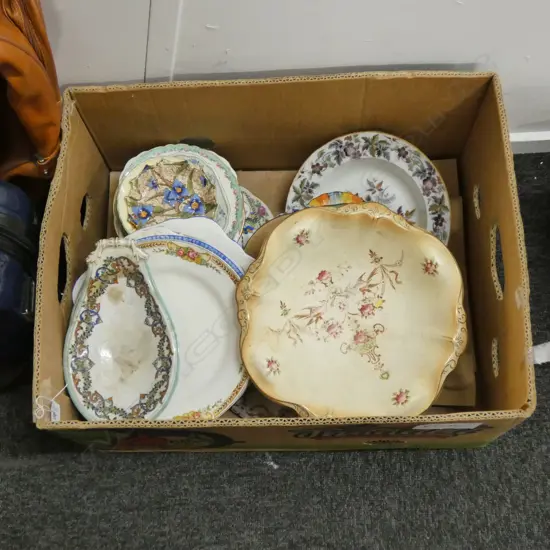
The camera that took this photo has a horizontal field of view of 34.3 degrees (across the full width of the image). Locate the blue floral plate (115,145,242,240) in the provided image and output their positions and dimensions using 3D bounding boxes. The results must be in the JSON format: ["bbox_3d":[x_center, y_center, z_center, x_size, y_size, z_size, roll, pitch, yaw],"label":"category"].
[{"bbox_3d":[-0.130,-0.092,1.210,0.178,0.040,0.178,-1,72,2],"label":"blue floral plate"}]

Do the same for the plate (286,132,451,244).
[{"bbox_3d":[0.120,-0.076,1.156,0.215,0.030,0.215,0,90,0],"label":"plate"}]

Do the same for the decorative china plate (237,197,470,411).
[{"bbox_3d":[0.092,0.050,1.068,0.275,0.033,0.274,-1,83,5],"label":"decorative china plate"}]

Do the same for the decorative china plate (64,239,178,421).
[{"bbox_3d":[-0.179,0.072,1.055,0.132,0.055,0.221,-2,79,-3],"label":"decorative china plate"}]

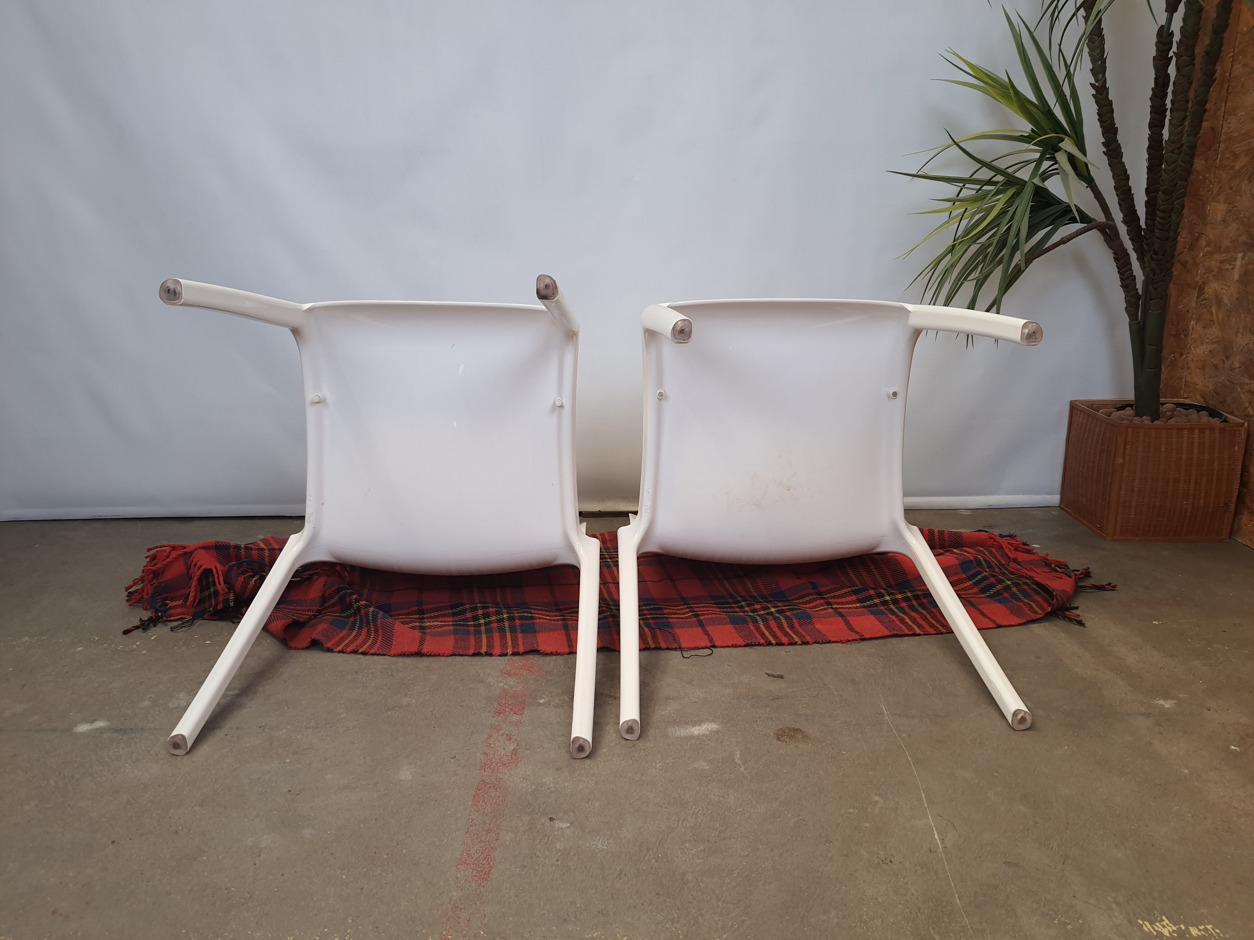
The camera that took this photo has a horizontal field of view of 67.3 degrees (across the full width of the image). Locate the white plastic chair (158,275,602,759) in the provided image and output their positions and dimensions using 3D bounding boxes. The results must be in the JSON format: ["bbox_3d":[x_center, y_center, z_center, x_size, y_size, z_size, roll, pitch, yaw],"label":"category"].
[{"bbox_3d":[-0.283,-0.026,1.379,0.490,0.535,0.785,1,16,-2],"label":"white plastic chair"}]

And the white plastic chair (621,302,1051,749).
[{"bbox_3d":[0.236,-0.035,1.428,0.490,0.535,0.785,0,19,0],"label":"white plastic chair"}]

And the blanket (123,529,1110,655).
[{"bbox_3d":[-0.015,0.168,1.580,1.570,0.065,0.530,0,13,0],"label":"blanket"}]

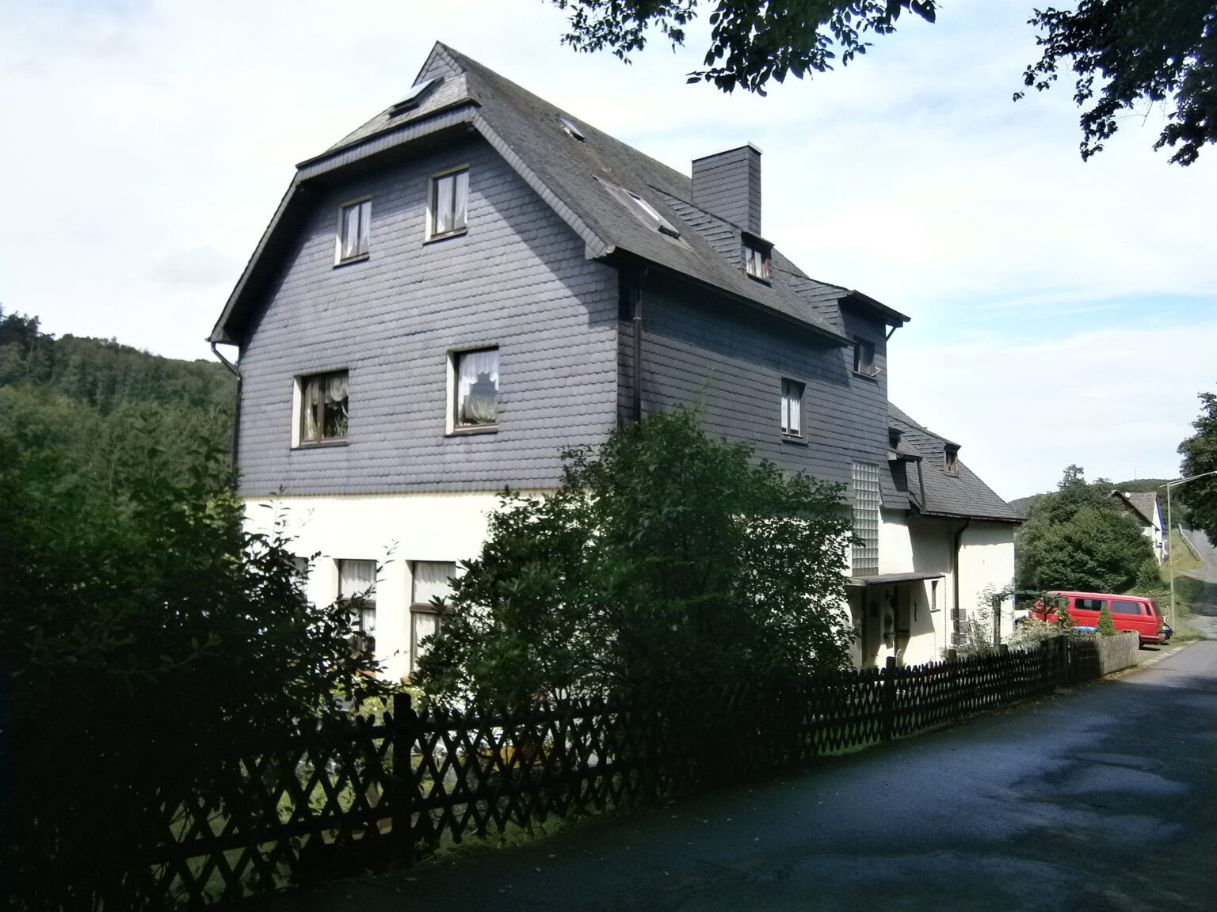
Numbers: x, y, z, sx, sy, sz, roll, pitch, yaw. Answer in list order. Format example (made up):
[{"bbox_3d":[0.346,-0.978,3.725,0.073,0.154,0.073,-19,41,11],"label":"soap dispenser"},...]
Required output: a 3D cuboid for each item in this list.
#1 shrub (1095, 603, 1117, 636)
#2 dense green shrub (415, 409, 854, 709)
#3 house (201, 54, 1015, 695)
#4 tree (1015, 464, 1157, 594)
[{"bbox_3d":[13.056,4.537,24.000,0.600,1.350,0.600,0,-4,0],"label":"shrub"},{"bbox_3d":[0.252,1.330,8.800,3.900,3.400,3.200,0,-4,0],"label":"dense green shrub"},{"bbox_3d":[2.851,-1.064,23.278,10.250,11.800,21.650,-3,-5,38],"label":"house"},{"bbox_3d":[23.333,3.774,45.000,7.300,6.700,6.300,-2,-4,27],"label":"tree"}]

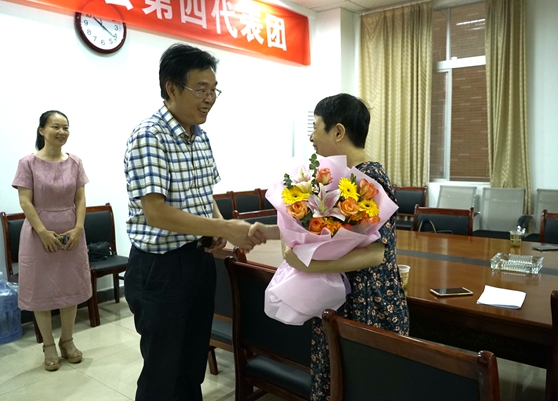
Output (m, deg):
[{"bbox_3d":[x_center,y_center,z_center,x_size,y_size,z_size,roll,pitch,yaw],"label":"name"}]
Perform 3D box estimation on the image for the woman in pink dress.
[{"bbox_3d":[-1.437,0.256,3.030,0.480,1.655,0.340,-7,8,-42],"label":"woman in pink dress"}]

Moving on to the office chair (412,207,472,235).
[{"bbox_3d":[1.087,0.531,3.366,0.460,0.925,0.550,4,8,39],"label":"office chair"}]

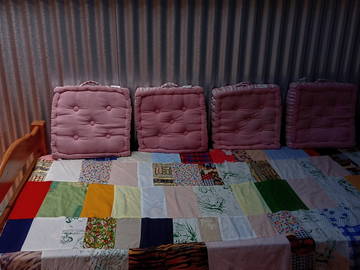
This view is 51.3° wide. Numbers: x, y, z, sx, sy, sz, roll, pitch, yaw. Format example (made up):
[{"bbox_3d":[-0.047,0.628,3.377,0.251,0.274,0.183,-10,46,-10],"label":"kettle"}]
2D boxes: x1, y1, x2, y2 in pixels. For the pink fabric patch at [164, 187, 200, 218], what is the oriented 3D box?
[{"bbox_3d":[0.006,0.296,1.663,0.138,0.020,0.268,0,22,-3],"label":"pink fabric patch"}]

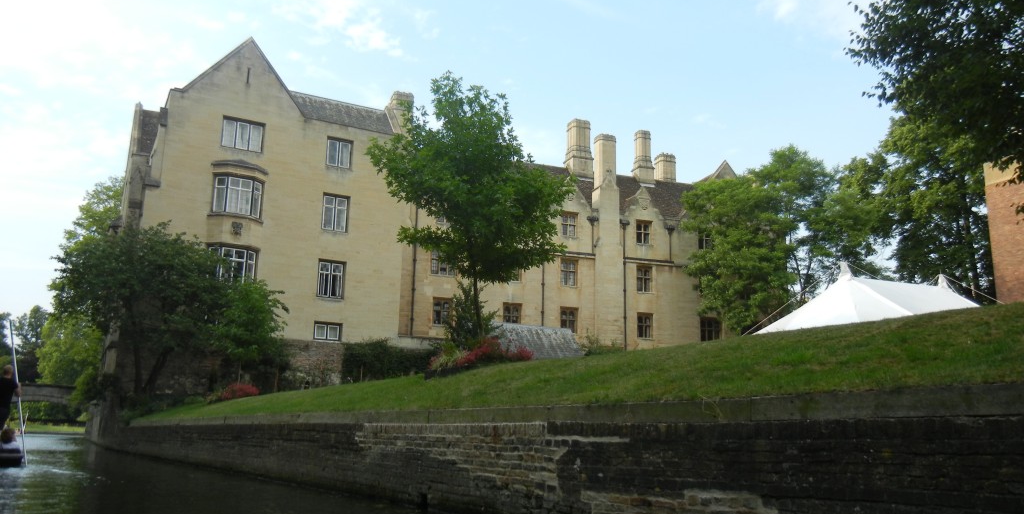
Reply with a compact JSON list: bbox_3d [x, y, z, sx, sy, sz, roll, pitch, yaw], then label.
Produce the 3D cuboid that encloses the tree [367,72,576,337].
[{"bbox_3d":[-1.722,-2.045,37.665,8.918,12.421,8.300,2,-12,-3],"label":"tree"}]

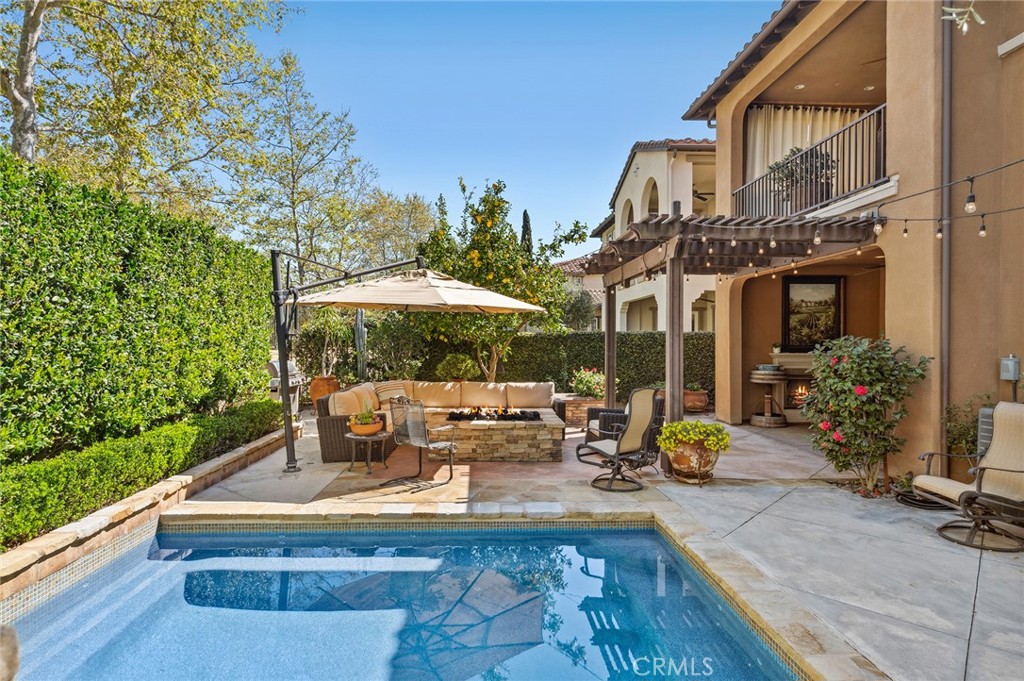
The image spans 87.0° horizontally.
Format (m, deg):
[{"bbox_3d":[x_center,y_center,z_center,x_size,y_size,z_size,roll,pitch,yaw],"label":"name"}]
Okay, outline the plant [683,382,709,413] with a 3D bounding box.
[{"bbox_3d":[4.110,1.270,12.100,0.560,0.660,0.560,0,0,-2],"label":"plant"}]

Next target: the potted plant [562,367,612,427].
[{"bbox_3d":[1.480,1.050,10.300,0.980,1.100,0.900,0,0,-2],"label":"potted plant"}]

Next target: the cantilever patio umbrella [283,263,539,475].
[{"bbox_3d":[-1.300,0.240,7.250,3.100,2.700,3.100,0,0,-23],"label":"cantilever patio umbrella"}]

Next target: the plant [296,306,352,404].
[{"bbox_3d":[-3.880,0.400,11.200,1.050,2.300,1.000,0,0,0],"label":"plant"}]

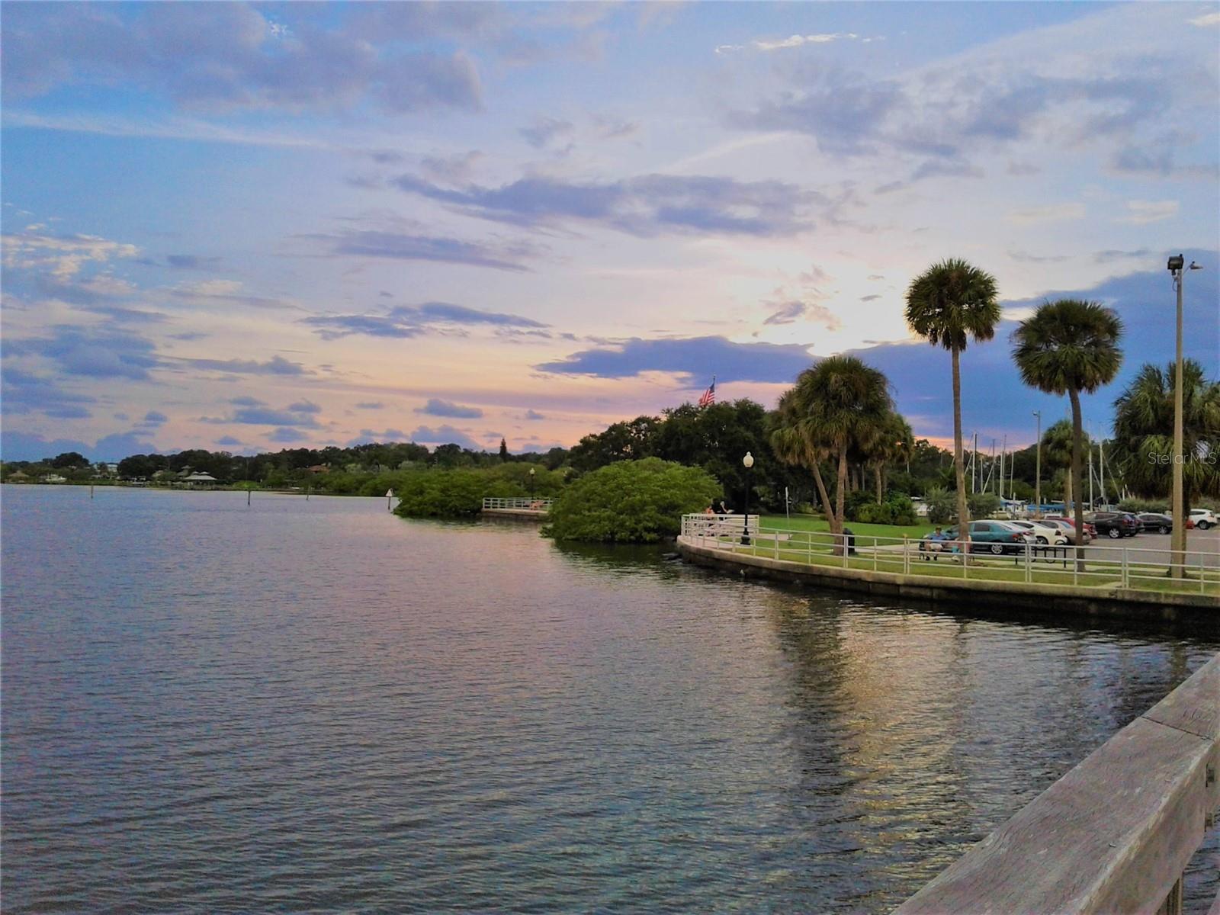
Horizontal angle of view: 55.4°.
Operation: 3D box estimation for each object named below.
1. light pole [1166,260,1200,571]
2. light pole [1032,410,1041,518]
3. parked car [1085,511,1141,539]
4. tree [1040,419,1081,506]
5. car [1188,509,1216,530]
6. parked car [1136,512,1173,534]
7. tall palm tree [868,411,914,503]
[{"bbox_3d":[16.032,-0.991,32.523,0.950,9.250,0.550,0,-2,26],"label":"light pole"},{"bbox_3d":[35.006,0.954,95.125,0.750,9.400,0.300,1,-2,0],"label":"light pole"},{"bbox_3d":[30.636,4.131,72.622,1.880,1.690,4.720,2,-2,-42],"label":"parked car"},{"bbox_3d":[35.690,1.310,91.113,3.800,8.500,3.800,0,-2,21],"label":"tree"},{"bbox_3d":[48.316,5.105,96.622,1.850,1.680,4.570,2,-2,-42],"label":"car"},{"bbox_3d":[38.174,4.644,82.119,1.820,1.450,4.800,2,-2,-42],"label":"parked car"},{"bbox_3d":[21.583,0.870,90.117,4.200,8.800,4.200,1,-2,13],"label":"tall palm tree"}]

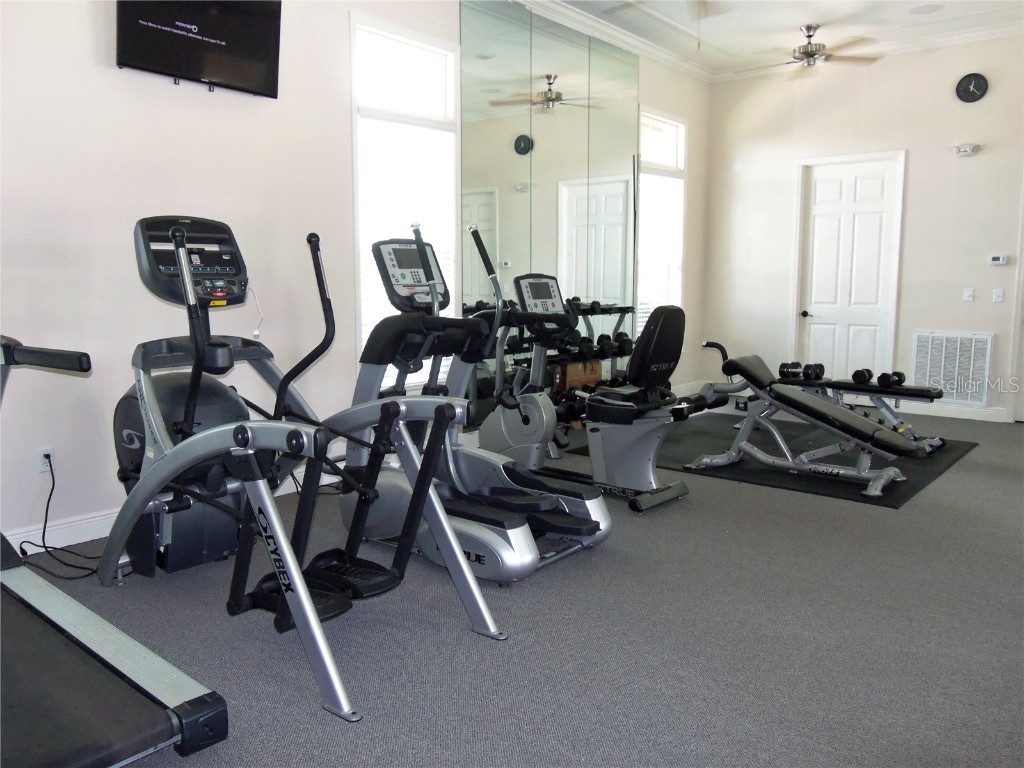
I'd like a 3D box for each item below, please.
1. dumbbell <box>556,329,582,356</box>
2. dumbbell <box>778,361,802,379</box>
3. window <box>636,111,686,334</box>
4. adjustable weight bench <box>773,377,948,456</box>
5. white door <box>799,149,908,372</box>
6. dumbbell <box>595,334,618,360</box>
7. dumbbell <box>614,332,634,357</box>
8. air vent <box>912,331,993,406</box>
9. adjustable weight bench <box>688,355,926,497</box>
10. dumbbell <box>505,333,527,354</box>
[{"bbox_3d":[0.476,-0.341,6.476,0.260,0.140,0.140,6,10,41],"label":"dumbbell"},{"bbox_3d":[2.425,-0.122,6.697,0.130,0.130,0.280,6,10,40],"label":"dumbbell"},{"bbox_3d":[1.525,-1.523,7.897,0.100,2.310,0.907,6,10,41],"label":"window"},{"bbox_3d":[2.780,0.190,6.401,1.500,0.500,0.580,6,10,41],"label":"adjustable weight bench"},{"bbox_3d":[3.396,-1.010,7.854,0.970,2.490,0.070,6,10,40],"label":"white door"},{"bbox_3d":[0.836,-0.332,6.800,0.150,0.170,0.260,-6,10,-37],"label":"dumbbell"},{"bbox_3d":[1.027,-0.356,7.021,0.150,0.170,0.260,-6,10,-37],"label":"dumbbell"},{"bbox_3d":[4.118,-0.137,7.237,0.663,0.680,0.040,6,10,41],"label":"air vent"},{"bbox_3d":[1.941,0.199,5.131,1.530,0.830,0.630,6,10,41],"label":"adjustable weight bench"},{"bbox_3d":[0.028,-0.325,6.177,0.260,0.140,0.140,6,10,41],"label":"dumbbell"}]

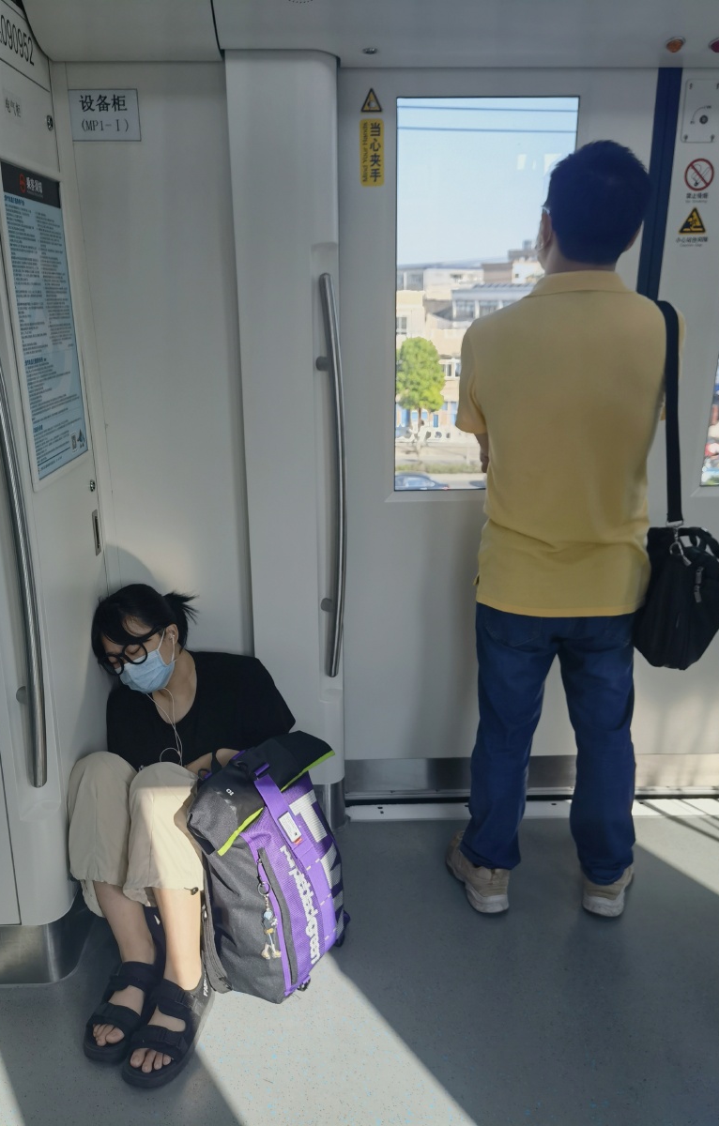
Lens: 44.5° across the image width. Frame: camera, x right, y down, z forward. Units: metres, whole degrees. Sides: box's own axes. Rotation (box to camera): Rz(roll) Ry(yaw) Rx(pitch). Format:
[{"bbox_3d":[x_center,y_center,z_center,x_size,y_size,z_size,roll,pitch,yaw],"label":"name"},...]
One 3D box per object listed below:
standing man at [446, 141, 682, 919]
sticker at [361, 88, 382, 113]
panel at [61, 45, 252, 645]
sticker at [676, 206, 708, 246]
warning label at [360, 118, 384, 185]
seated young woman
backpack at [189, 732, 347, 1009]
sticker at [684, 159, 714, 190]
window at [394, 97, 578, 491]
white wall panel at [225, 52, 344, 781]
[{"bbox_3d":[0.428,-0.003,1.911,0.460,1.660,0.320,-3,19,-7],"label":"standing man"},{"bbox_3d":[0.028,-1.023,1.945,0.046,0.049,0.003,-1,18,-1],"label":"sticker"},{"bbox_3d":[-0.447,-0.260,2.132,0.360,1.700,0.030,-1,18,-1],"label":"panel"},{"bbox_3d":[0.774,-0.780,2.037,0.076,0.086,0.003,-1,18,-1],"label":"sticker"},{"bbox_3d":[0.029,-0.906,1.939,0.054,0.136,0.006,-1,19,-1],"label":"warning label"},{"bbox_3d":[-0.366,0.483,1.891,0.450,0.750,0.810,1,18,4],"label":"seated young woman"},{"bbox_3d":[-0.187,0.643,1.865,0.175,0.455,0.285,-1,16,31],"label":"backpack"},{"bbox_3d":[0.762,-0.869,1.967,0.067,0.067,0.005,-1,19,-1],"label":"sticker"},{"bbox_3d":[0.284,-0.598,2.053,0.397,0.876,0.030,-1,19,-1],"label":"window"},{"bbox_3d":[-0.150,-0.233,2.047,0.225,1.666,0.100,-1,19,-1],"label":"white wall panel"}]

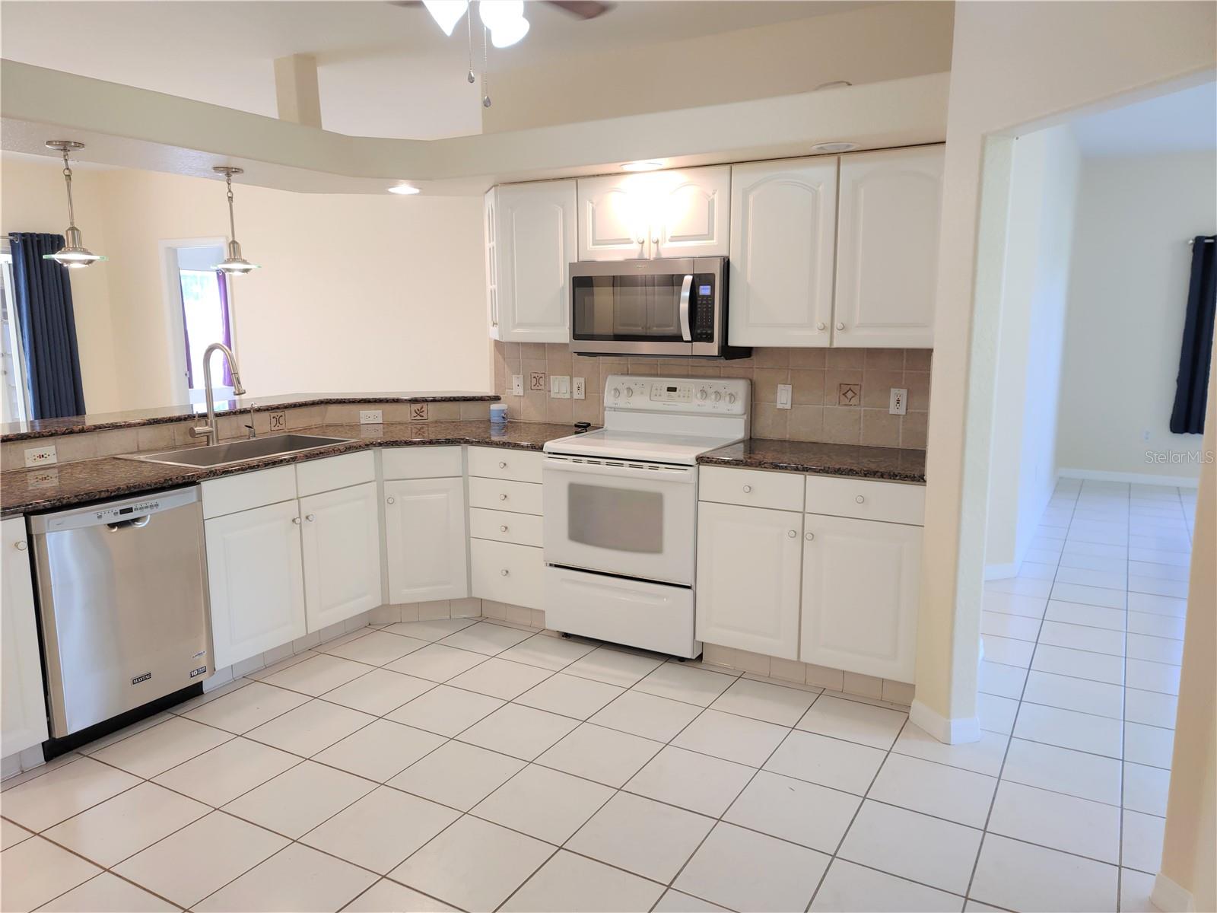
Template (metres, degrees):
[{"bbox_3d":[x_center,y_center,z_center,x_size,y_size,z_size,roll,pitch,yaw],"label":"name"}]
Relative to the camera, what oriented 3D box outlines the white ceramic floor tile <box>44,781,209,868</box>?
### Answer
[{"bbox_3d":[-1.456,1.114,2.780,0.343,0.010,0.343,6,11,29],"label":"white ceramic floor tile"}]

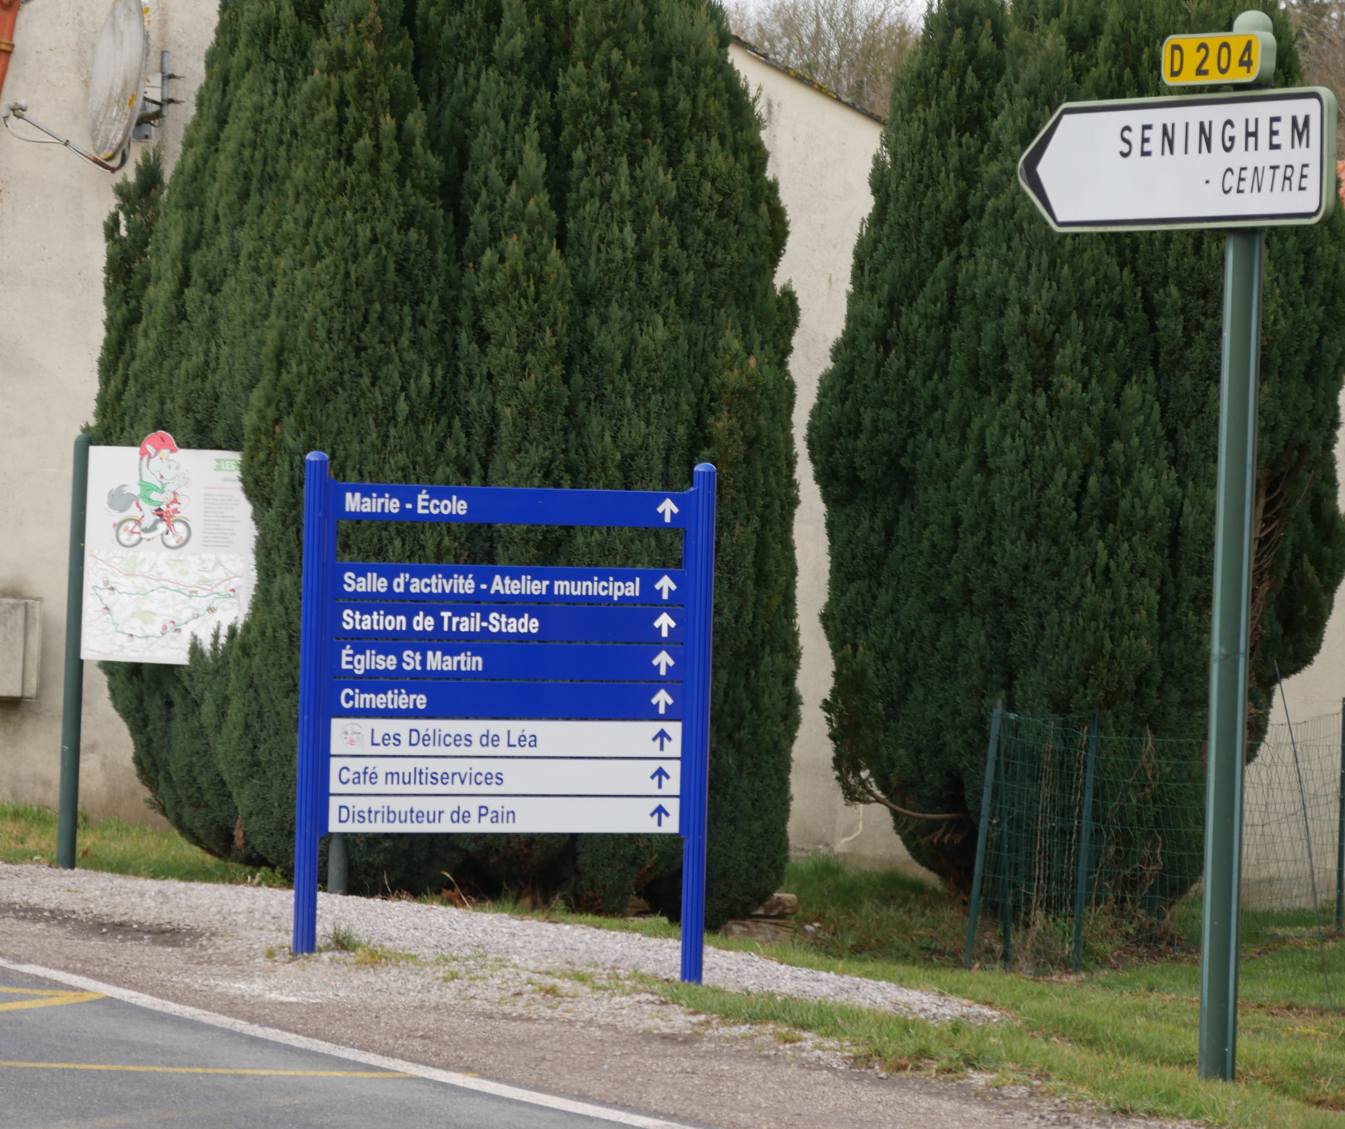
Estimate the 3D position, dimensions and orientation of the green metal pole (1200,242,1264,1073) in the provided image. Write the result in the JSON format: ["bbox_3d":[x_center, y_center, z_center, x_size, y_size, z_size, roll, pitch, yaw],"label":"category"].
[{"bbox_3d":[1.694,0.188,19.200,0.114,2.750,0.114,2,0,0],"label":"green metal pole"}]

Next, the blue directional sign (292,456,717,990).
[{"bbox_3d":[-0.558,0.530,21.490,1.525,1.785,0.085,1,0,-26],"label":"blue directional sign"}]

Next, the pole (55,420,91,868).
[{"bbox_3d":[-2.598,0.381,27.600,0.076,1.890,0.076,2,0,0],"label":"pole"}]

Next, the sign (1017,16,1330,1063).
[{"bbox_3d":[1.467,-0.067,19.500,0.180,3.240,1.580,2,0,-32],"label":"sign"}]

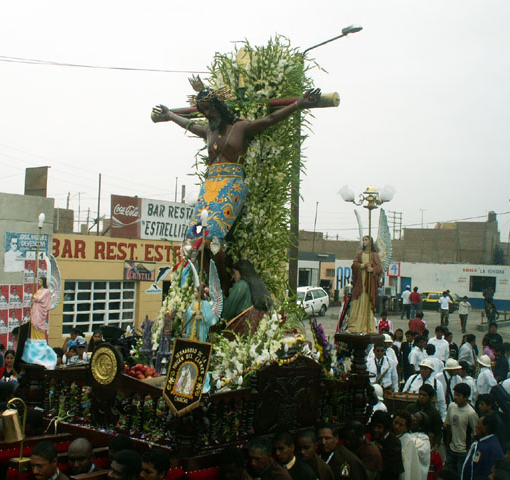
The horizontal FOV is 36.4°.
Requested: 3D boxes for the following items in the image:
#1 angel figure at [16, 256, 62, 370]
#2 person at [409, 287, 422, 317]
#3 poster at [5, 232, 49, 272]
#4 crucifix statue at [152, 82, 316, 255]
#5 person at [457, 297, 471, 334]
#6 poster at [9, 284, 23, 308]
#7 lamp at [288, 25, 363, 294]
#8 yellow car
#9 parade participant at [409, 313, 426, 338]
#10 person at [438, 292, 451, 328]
[{"bbox_3d":[-1.938,0.658,6.950,0.360,1.000,0.360,3,-1,-28],"label":"angel figure"},{"bbox_3d":[8.478,3.347,40.980,0.550,1.680,0.340,2,-1,6],"label":"person"},{"bbox_3d":[-4.076,0.223,13.850,0.020,0.690,0.970,1,-1,34],"label":"poster"},{"bbox_3d":[-0.250,-0.529,7.013,1.720,1.840,0.500,1,-1,30],"label":"crucifix statue"},{"bbox_3d":[9.401,3.370,34.780,0.500,1.660,0.360,2,-1,9],"label":"person"},{"bbox_3d":[-4.278,1.014,13.941,0.010,0.420,0.295,1,-2,37],"label":"poster"},{"bbox_3d":[1.595,-0.784,18.240,1.817,8.368,0.280,1,-2,37],"label":"lamp"},{"bbox_3d":[11.000,3.750,48.200,4.150,1.400,1.650,1,-1,31],"label":"yellow car"},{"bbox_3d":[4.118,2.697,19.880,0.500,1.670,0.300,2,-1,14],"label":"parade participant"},{"bbox_3d":[9.044,3.331,36.980,0.550,1.680,0.380,2,-1,6],"label":"person"}]

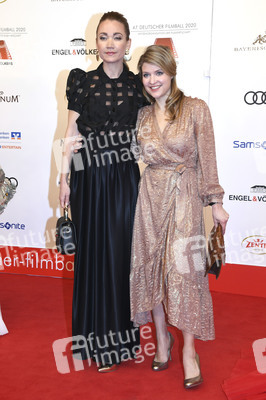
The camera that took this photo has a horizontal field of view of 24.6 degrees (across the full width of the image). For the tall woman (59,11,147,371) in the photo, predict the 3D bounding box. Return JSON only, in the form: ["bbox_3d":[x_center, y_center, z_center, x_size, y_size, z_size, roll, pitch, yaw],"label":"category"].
[{"bbox_3d":[-0.129,-0.036,3.086,0.500,1.770,0.400,1,6,0],"label":"tall woman"}]

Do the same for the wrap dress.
[{"bbox_3d":[0.203,0.082,2.979,0.500,1.150,0.400,2,7,9],"label":"wrap dress"}]

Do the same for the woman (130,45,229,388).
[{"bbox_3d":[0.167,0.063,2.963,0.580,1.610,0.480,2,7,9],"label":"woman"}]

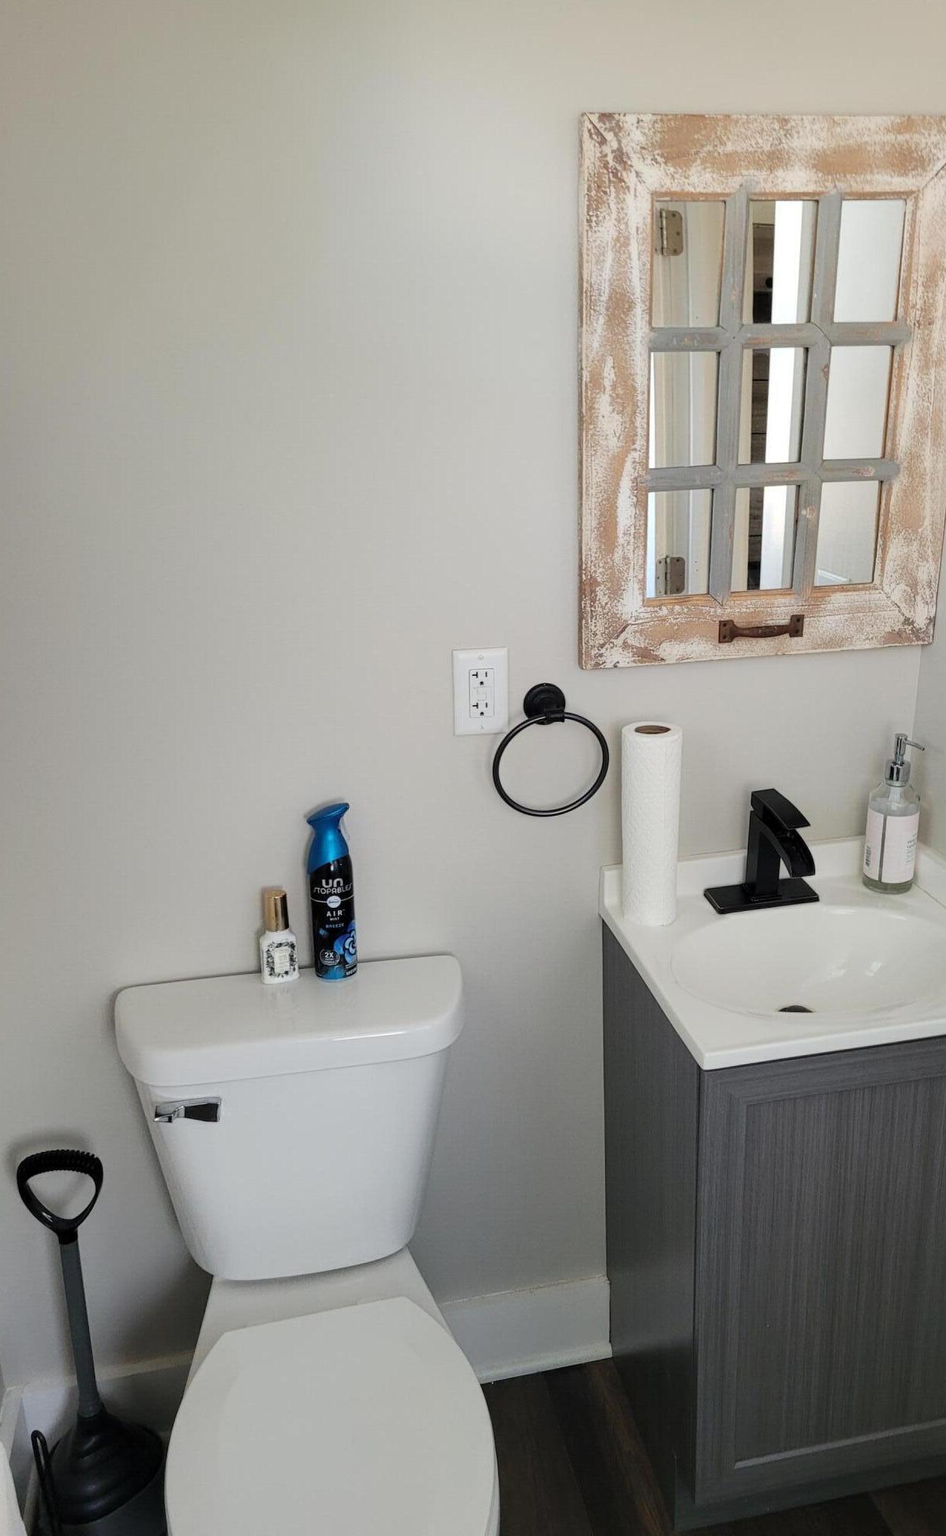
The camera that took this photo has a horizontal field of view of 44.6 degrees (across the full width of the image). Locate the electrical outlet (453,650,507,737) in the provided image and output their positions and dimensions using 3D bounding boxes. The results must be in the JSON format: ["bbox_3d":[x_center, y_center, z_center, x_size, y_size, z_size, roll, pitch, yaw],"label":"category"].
[{"bbox_3d":[0.011,-0.099,1.516,0.070,0.116,0.009,-5,19,-9],"label":"electrical outlet"}]

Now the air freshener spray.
[{"bbox_3d":[-0.187,0.165,1.528,0.058,0.237,0.058,-6,19,-12],"label":"air freshener spray"}]

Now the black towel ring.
[{"bbox_3d":[0.099,-0.015,1.524,0.158,0.179,0.077,-5,19,-9],"label":"black towel ring"}]

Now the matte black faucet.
[{"bbox_3d":[0.416,0.123,1.573,0.152,0.164,0.150,-5,19,-9],"label":"matte black faucet"}]

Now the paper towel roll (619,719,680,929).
[{"bbox_3d":[0.242,0.075,1.566,0.078,0.271,0.078,-2,19,1],"label":"paper towel roll"}]

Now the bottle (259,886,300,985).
[{"bbox_3d":[-0.261,0.224,1.543,0.044,0.120,0.033,-9,20,-19],"label":"bottle"}]

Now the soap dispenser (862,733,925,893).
[{"bbox_3d":[0.597,0.062,1.636,0.072,0.225,0.070,12,23,35],"label":"soap dispenser"}]

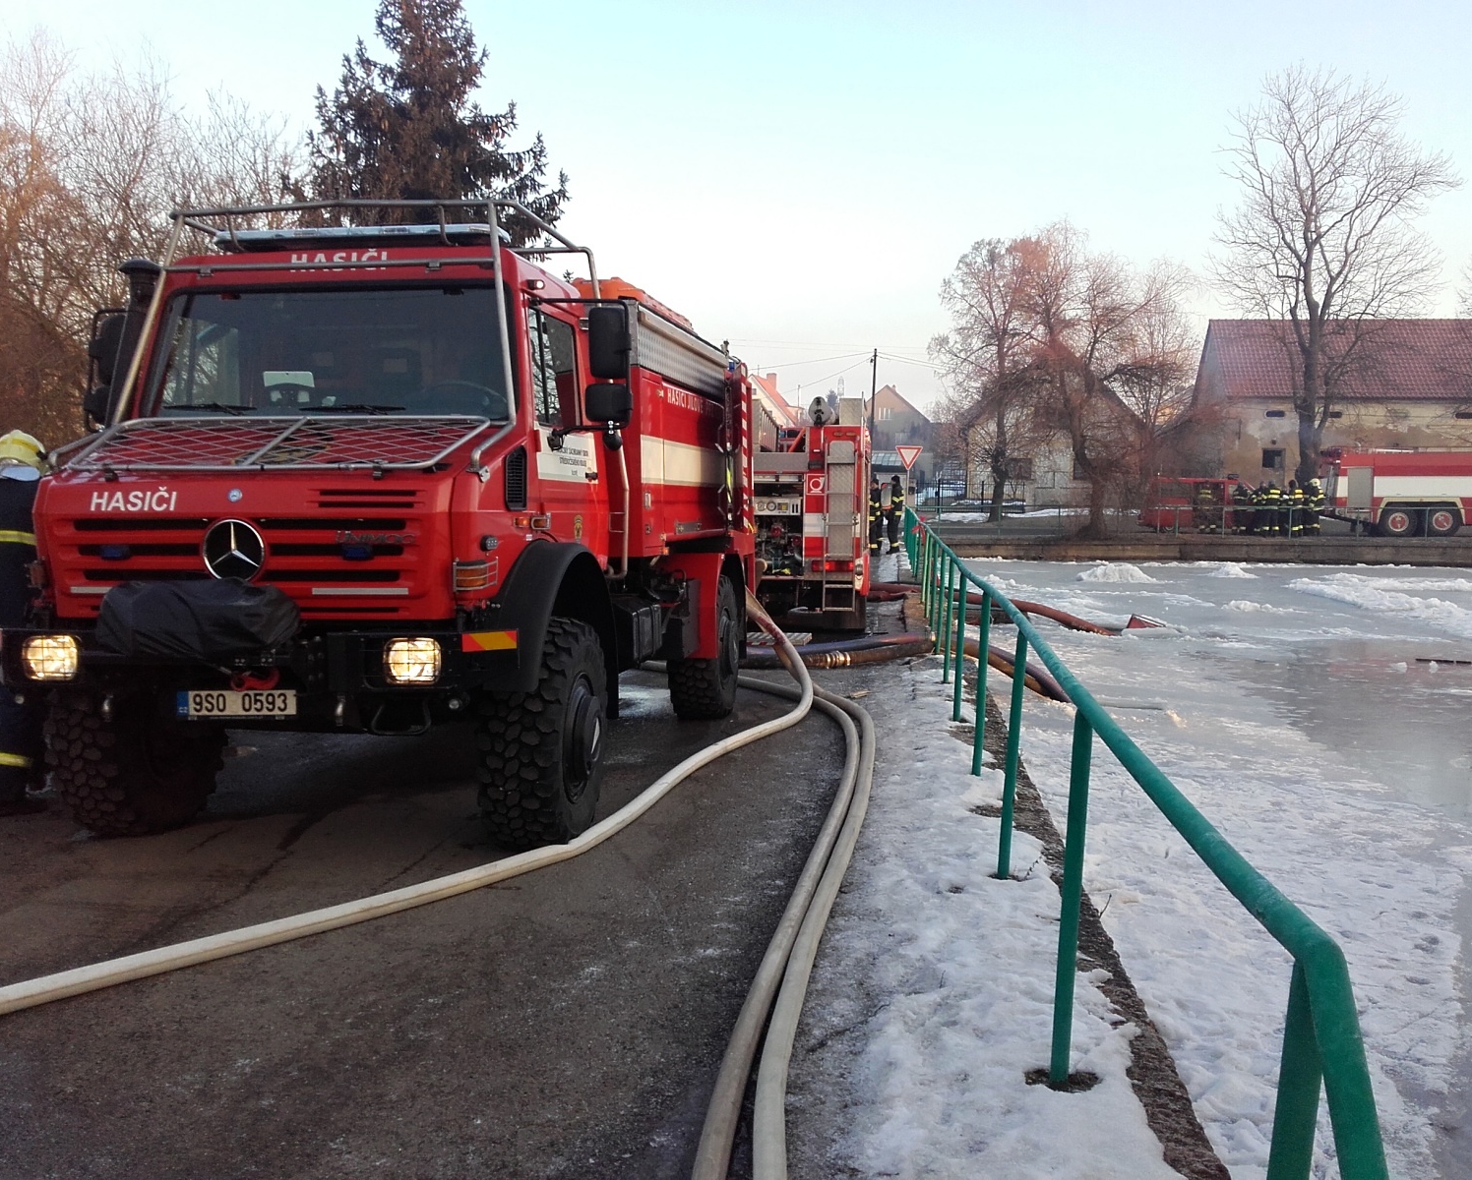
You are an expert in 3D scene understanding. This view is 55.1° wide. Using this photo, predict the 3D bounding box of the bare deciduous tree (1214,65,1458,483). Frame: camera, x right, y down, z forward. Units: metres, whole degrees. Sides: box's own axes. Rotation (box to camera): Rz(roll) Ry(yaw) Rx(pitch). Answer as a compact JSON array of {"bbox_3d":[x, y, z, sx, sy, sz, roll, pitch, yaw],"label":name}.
[{"bbox_3d":[21.212,-10.476,49.864,8.700,16.700,8.200,2,5,25],"label":"bare deciduous tree"}]

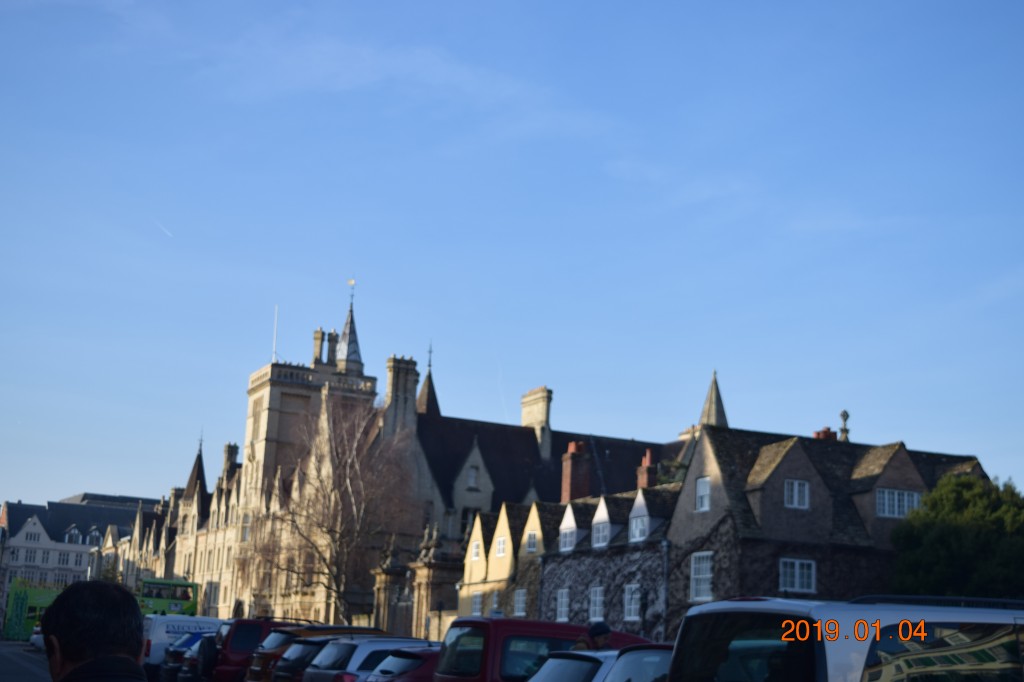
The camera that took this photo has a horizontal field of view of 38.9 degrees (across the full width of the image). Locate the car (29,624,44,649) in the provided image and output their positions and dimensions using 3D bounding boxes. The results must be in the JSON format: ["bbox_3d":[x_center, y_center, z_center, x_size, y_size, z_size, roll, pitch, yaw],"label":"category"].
[{"bbox_3d":[-23.810,15.926,77.500,4.200,1.450,1.780,10,-14,-31],"label":"car"}]

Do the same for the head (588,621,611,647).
[{"bbox_3d":[0.830,2.757,13.600,0.230,0.260,0.190,1,-12,10],"label":"head"}]

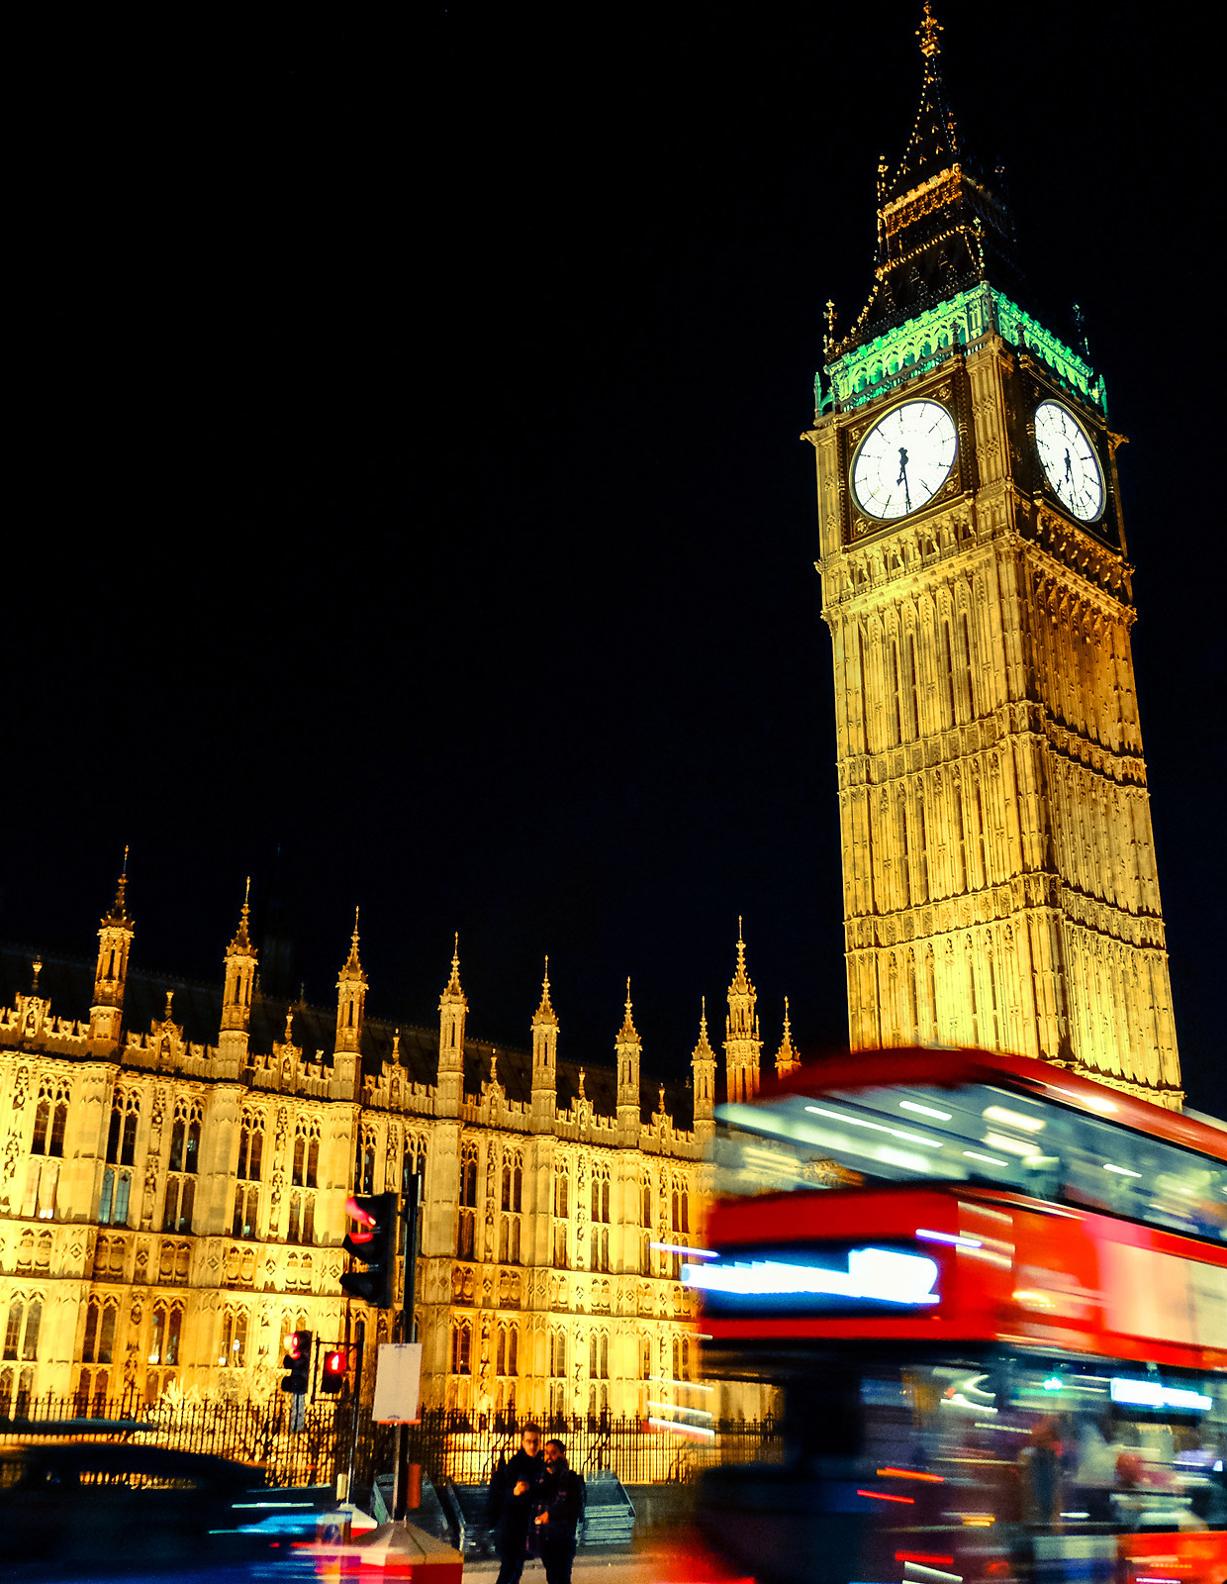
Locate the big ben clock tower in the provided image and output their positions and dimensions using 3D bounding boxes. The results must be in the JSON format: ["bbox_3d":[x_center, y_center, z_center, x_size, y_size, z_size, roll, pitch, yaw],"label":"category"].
[{"bbox_3d":[21.381,-10.968,92.817,13.600,96.300,13.600,21,-30,-40],"label":"big ben clock tower"}]

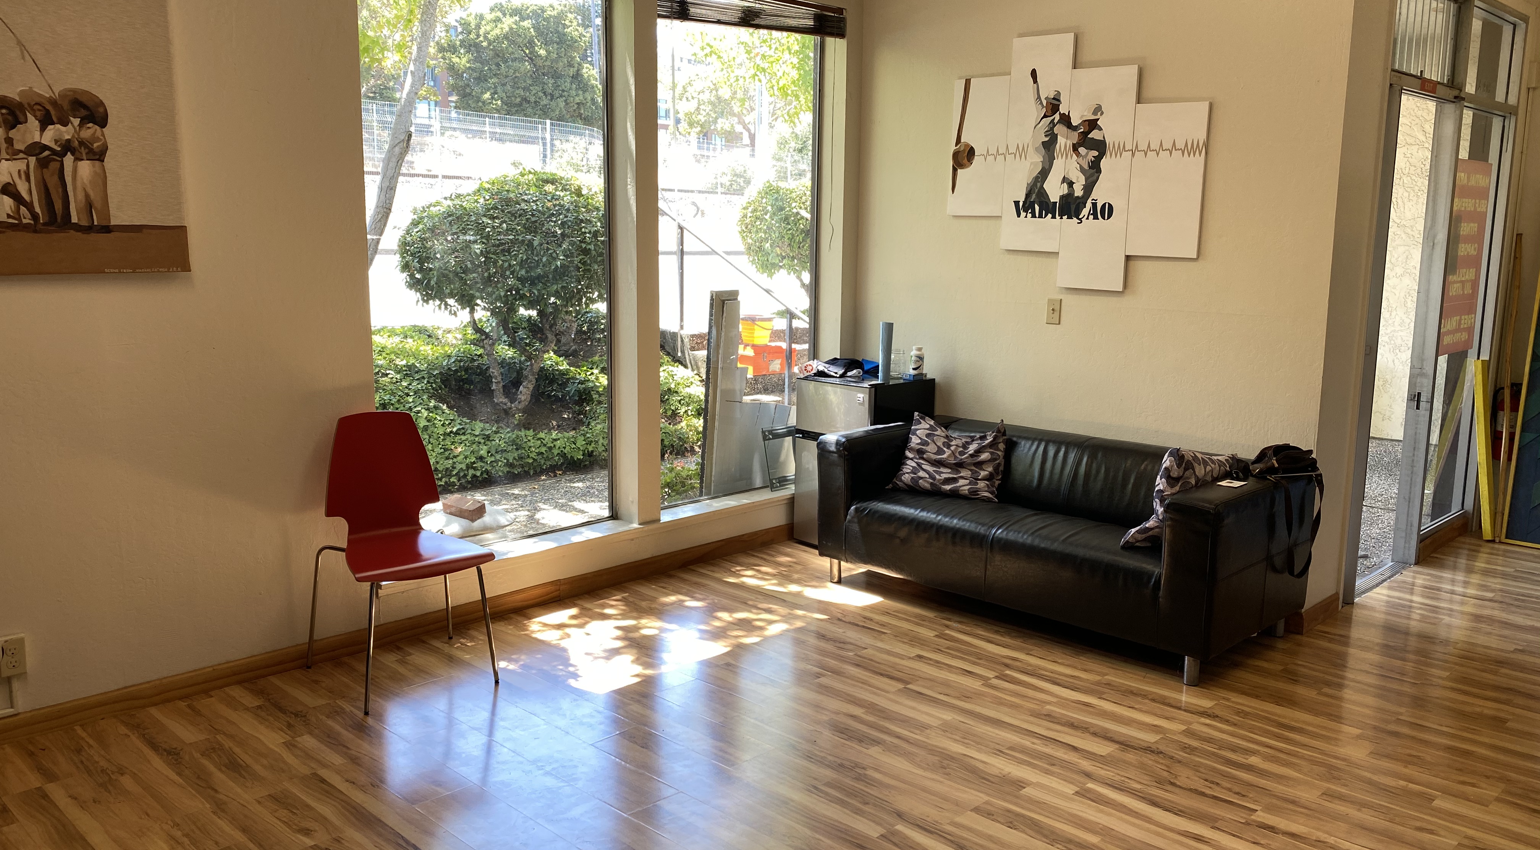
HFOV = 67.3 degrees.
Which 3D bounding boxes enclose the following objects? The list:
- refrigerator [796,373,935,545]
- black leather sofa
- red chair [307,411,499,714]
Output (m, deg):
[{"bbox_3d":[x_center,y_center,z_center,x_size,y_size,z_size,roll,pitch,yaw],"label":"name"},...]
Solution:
[{"bbox_3d":[0.472,0.175,5.767,0.500,0.830,0.480,-9,13,-44],"label":"refrigerator"},{"bbox_3d":[1.151,0.434,4.789,0.860,0.660,1.790,-9,13,-44],"label":"black leather sofa"},{"bbox_3d":[-1.264,0.434,3.974,0.540,0.885,0.530,-7,12,-37],"label":"red chair"}]

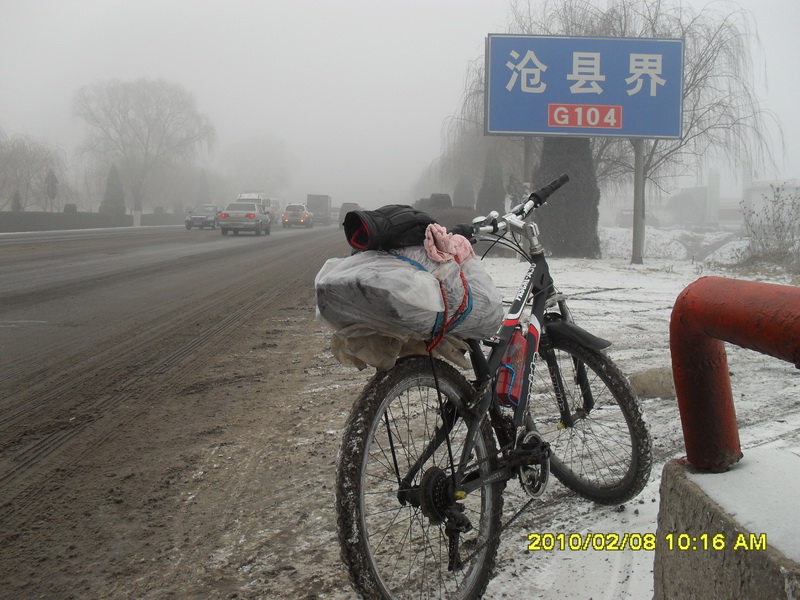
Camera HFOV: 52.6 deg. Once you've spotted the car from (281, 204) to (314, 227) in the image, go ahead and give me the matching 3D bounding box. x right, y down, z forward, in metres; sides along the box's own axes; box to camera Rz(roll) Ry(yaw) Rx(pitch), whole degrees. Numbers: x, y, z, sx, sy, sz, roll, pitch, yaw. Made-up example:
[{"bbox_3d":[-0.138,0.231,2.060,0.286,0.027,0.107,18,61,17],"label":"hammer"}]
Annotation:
[{"bbox_3d":[-7.068,-5.864,56.377,1.780,1.680,4.350,0,6,-1],"label":"car"}]

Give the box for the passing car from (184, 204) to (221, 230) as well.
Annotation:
[{"bbox_3d":[-11.173,-4.871,47.511,1.780,1.480,4.800,0,6,-1],"label":"passing car"}]

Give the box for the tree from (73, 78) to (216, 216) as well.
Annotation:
[{"bbox_3d":[-20.692,-11.908,64.463,11.600,12.000,11.600,0,6,-1],"label":"tree"}]

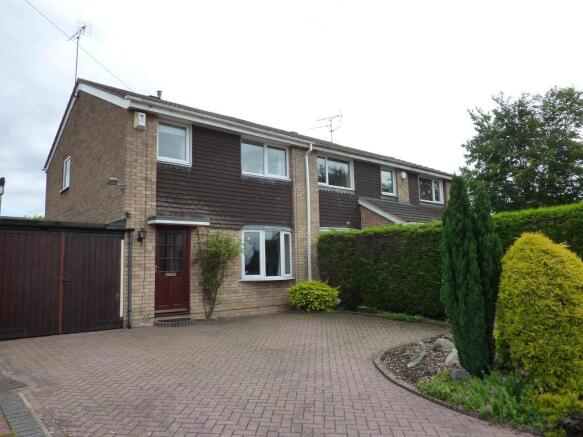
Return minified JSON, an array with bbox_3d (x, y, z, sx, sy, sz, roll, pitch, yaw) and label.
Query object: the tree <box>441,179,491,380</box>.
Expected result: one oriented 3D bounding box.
[{"bbox_3d":[2.323,0.774,5.620,0.580,2.620,0.560,-2,-7,0],"label":"tree"}]

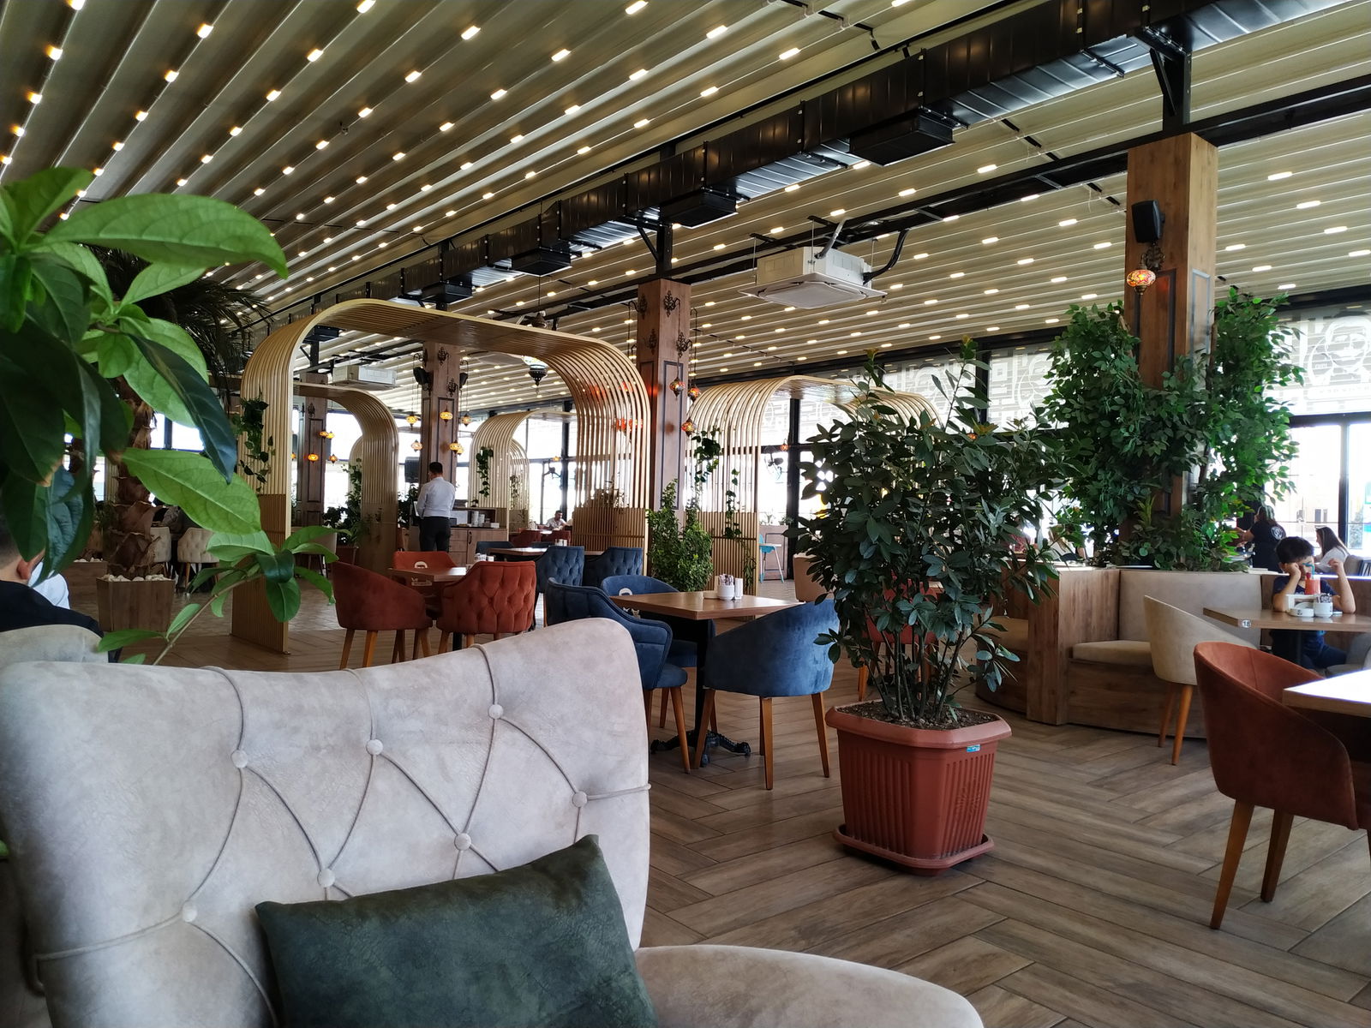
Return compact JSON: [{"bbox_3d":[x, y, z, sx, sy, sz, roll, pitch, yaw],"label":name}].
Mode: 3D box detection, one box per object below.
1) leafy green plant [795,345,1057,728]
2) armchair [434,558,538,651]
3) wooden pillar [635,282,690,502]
[{"bbox_3d":[0.867,0.076,3.420,0.930,1.380,0.860,1,0,0],"label":"leafy green plant"},{"bbox_3d":[-1.313,0.732,6.148,0.540,0.860,0.560,1,0,-40],"label":"armchair"},{"bbox_3d":[-0.275,-0.680,10.549,0.390,3.720,0.390,1,0,-40],"label":"wooden pillar"}]

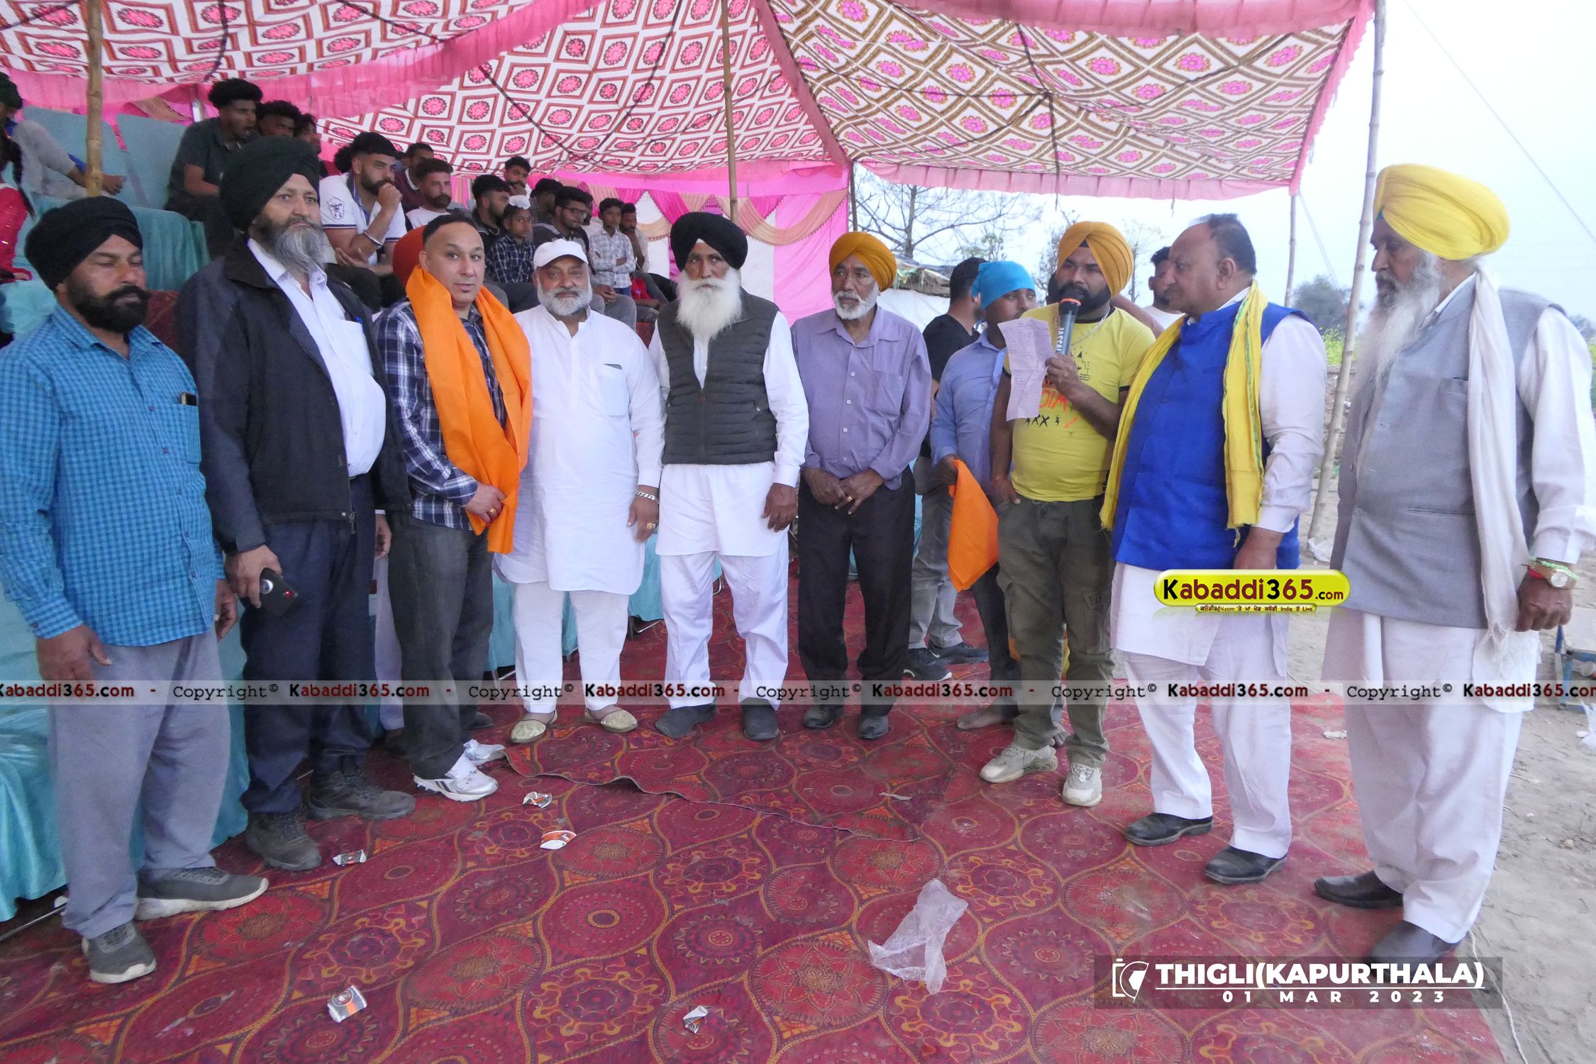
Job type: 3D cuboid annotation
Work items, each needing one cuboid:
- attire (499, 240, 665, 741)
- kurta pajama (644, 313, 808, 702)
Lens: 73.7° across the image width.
[{"bbox_3d":[-0.761,-0.138,3.753,0.580,1.725,0.380,-1,11,-9],"label":"attire"},{"bbox_3d":[-0.249,-0.048,3.803,0.565,1.434,0.320,2,11,8],"label":"kurta pajama"}]

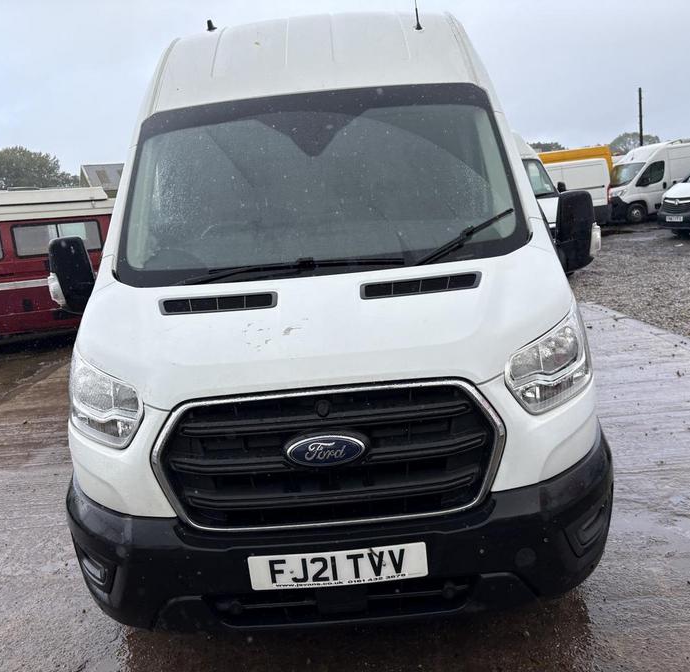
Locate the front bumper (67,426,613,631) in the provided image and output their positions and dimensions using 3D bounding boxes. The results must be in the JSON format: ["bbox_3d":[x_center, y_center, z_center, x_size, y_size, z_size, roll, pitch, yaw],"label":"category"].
[{"bbox_3d":[-0.017,0.667,2.250,2.000,0.450,0.570,-5,10,1],"label":"front bumper"}]

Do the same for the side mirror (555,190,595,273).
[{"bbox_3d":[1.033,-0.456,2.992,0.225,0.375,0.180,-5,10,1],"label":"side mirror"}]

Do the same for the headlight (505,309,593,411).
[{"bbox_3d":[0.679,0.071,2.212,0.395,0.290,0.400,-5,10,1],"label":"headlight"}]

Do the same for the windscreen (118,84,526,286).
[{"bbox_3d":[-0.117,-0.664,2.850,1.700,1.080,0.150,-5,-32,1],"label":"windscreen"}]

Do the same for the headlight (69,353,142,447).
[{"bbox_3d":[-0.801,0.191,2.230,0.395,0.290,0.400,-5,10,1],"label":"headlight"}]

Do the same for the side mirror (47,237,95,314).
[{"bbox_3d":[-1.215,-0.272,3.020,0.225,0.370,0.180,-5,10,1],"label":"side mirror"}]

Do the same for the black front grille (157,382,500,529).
[{"bbox_3d":[-0.047,0.341,1.994,1.080,0.415,0.140,-5,10,1],"label":"black front grille"}]

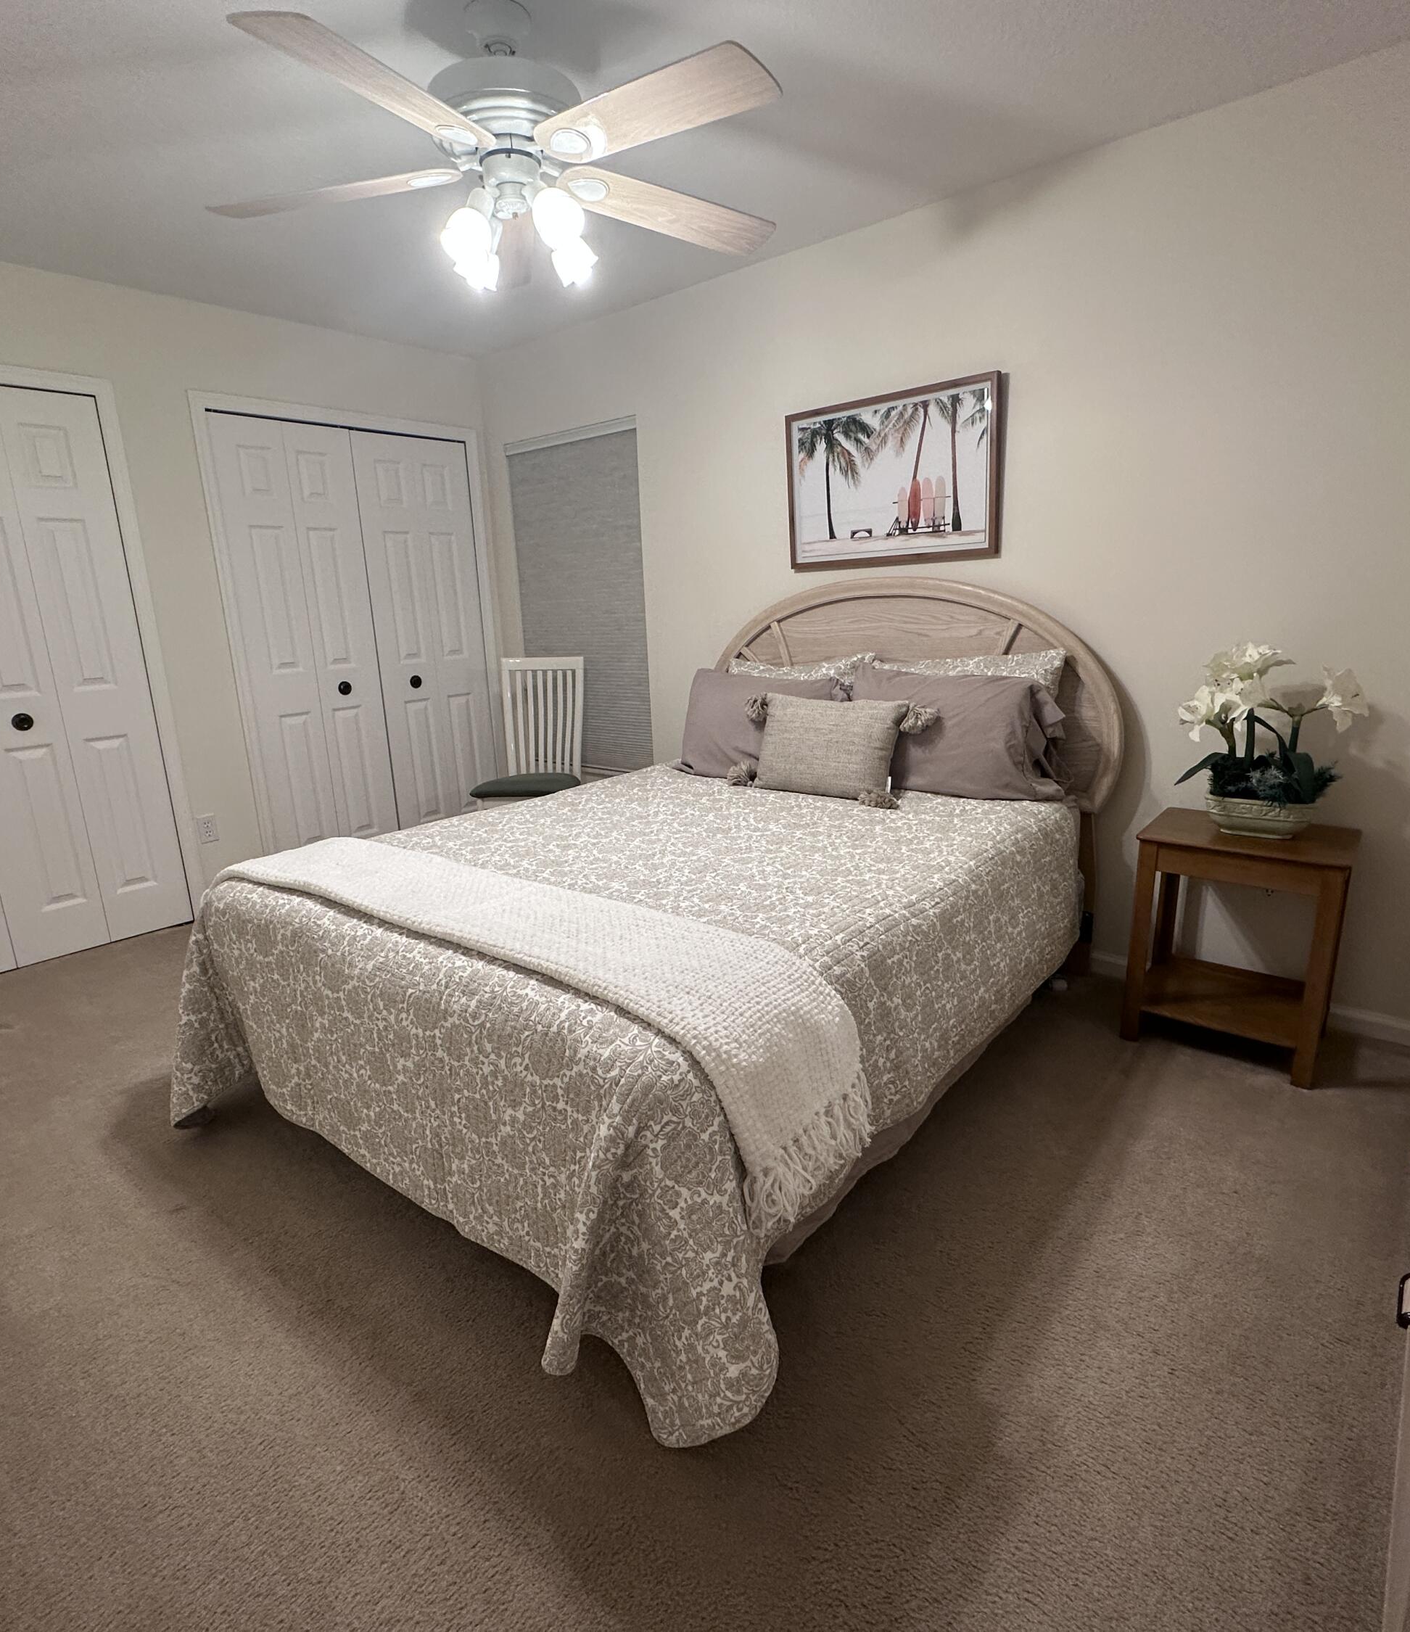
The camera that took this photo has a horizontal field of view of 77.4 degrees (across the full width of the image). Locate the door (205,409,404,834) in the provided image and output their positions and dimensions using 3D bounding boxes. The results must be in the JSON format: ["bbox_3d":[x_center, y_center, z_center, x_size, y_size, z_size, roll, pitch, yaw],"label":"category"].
[{"bbox_3d":[-1.764,-0.684,3.978,0.037,2.023,0.601,10,18,40],"label":"door"}]

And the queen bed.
[{"bbox_3d":[-0.045,0.019,2.465,1.720,1.295,2.210,10,18,40],"label":"queen bed"}]

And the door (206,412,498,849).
[{"bbox_3d":[-1.563,-0.746,4.200,0.037,2.023,1.212,10,18,40],"label":"door"}]

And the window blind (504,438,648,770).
[{"bbox_3d":[-0.611,-1.008,4.245,0.920,1.520,0.040,10,18,40],"label":"window blind"}]

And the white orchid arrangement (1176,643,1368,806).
[{"bbox_3d":[1.475,-0.220,2.317,0.411,0.464,0.250,10,18,40],"label":"white orchid arrangement"}]

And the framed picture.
[{"bbox_3d":[0.627,-1.164,3.058,0.798,0.549,0.029,10,18,40],"label":"framed picture"}]

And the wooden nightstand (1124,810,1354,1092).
[{"bbox_3d":[1.461,0.337,2.412,0.475,0.596,0.375,10,18,40],"label":"wooden nightstand"}]

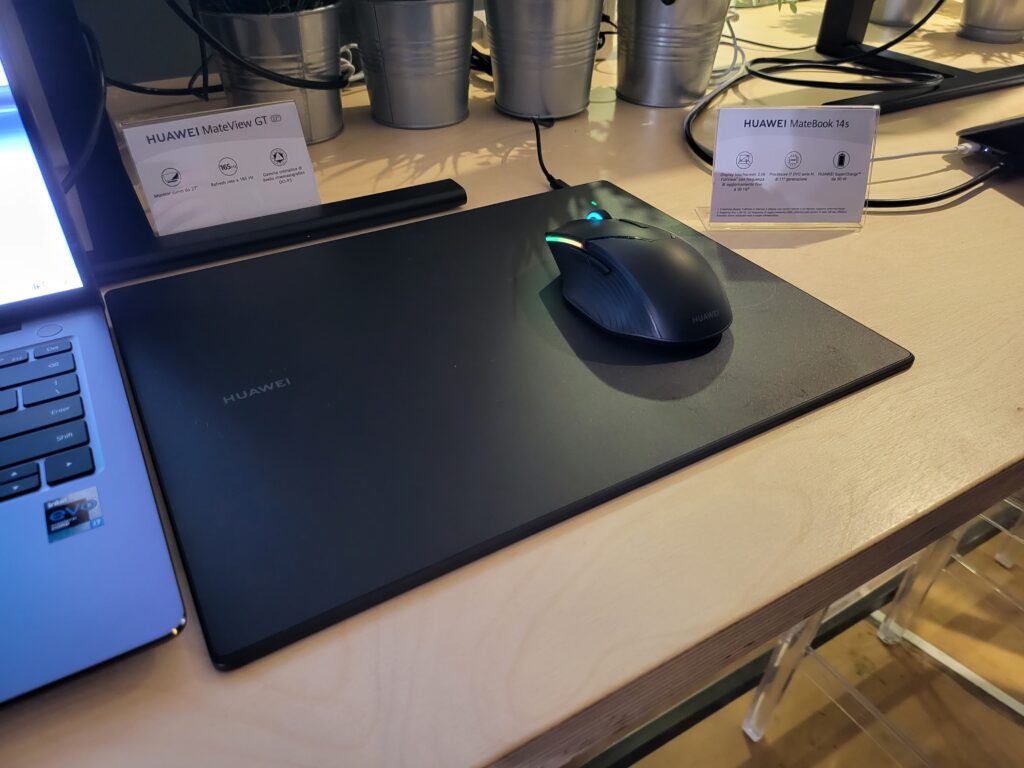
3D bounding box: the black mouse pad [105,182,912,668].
[{"bbox_3d":[-0.012,-0.031,0.381,0.343,0.008,0.264,-19,42,-24],"label":"black mouse pad"}]

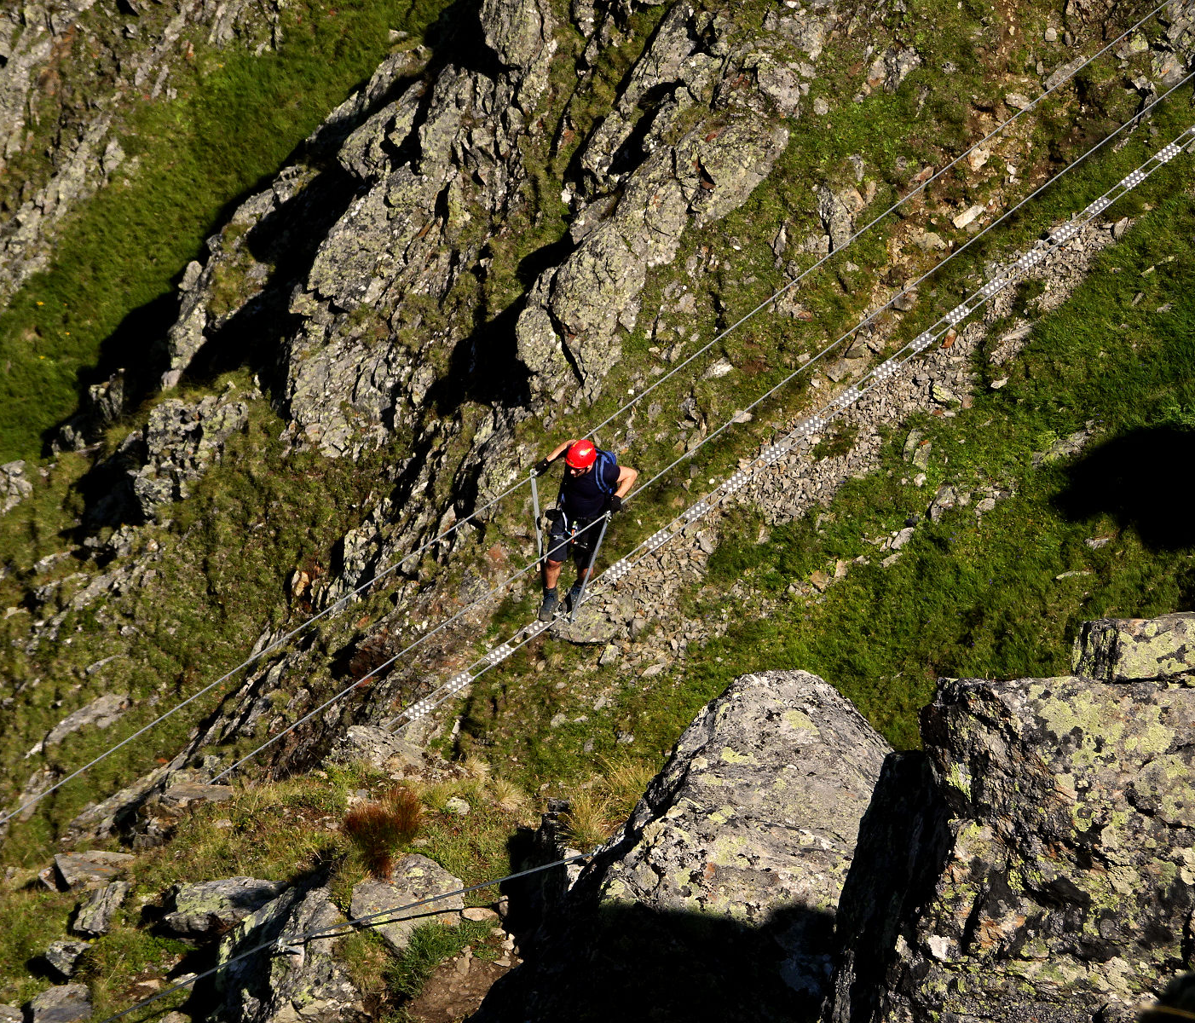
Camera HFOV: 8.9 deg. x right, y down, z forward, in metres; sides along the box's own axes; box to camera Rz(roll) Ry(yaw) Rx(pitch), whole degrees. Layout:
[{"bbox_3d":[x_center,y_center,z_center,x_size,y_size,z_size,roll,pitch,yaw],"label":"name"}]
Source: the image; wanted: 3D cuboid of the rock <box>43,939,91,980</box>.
[{"bbox_3d":[-2.811,2.374,40.500,0.230,0.153,0.191,0,38,0],"label":"rock"}]

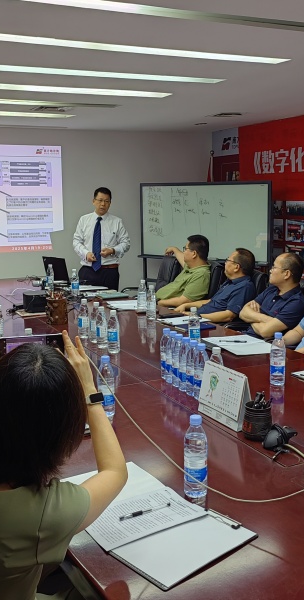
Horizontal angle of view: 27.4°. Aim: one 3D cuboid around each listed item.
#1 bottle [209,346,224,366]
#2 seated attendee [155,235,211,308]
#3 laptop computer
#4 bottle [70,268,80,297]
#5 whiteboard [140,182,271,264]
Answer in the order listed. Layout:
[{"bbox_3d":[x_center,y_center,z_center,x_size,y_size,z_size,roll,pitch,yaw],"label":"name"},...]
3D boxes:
[{"bbox_3d":[0.255,0.301,2.489,0.064,0.226,0.064,-5,10,-23],"label":"bottle"},{"bbox_3d":[0.201,0.104,5.091,0.820,1.265,0.780,-3,10,-12],"label":"seated attendee"},{"bbox_3d":[-0.850,-0.300,6.139,0.330,0.240,0.280,8,13,42],"label":"laptop computer"},{"bbox_3d":[-0.658,-0.148,5.342,0.066,0.226,0.066,-4,10,-23],"label":"bottle"},{"bbox_3d":[0.603,-0.936,7.500,1.780,0.930,0.040,6,11,33],"label":"whiteboard"}]

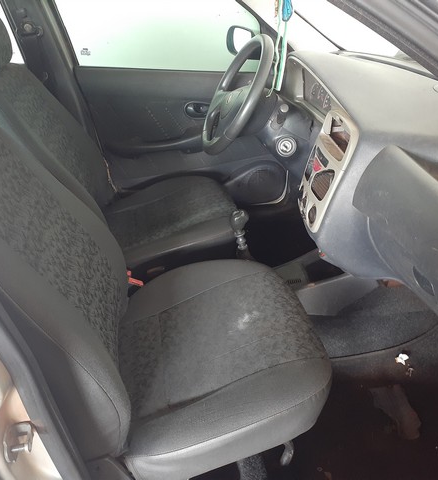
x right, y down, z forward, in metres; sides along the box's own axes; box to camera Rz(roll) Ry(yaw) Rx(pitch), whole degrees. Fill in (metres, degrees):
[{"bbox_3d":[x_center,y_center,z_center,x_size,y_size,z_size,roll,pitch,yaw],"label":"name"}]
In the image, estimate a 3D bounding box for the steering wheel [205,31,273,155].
[{"bbox_3d":[0.062,-0.428,1.503,0.100,0.380,0.380,22,19,-21],"label":"steering wheel"}]

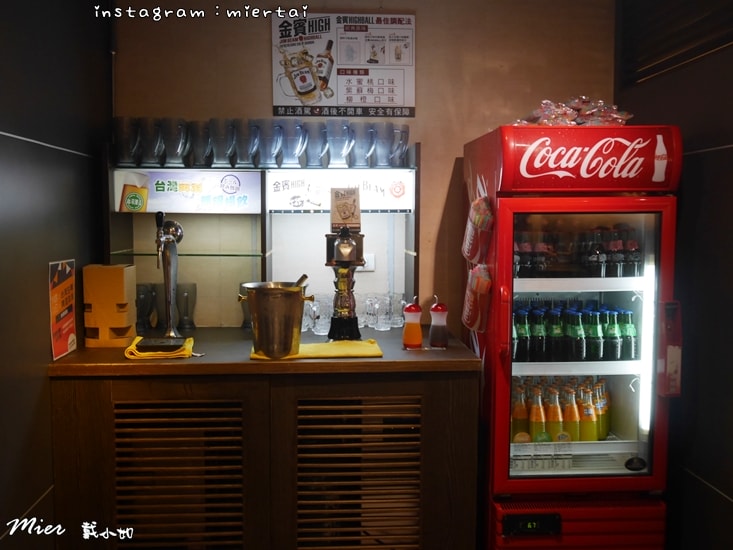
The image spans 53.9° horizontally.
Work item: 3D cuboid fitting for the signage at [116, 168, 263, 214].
[{"bbox_3d":[-0.648,-0.302,2.627,0.526,0.155,0.021,0,4,-3],"label":"signage"}]

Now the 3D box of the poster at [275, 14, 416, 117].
[{"bbox_3d":[-0.085,-0.828,2.840,0.563,0.403,0.013,0,4,-3],"label":"poster"}]

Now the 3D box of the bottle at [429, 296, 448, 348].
[{"bbox_3d":[0.252,0.158,2.474,0.064,0.176,0.064,0,4,0],"label":"bottle"}]

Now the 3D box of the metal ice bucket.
[{"bbox_3d":[-0.292,0.145,2.320,0.244,0.216,0.214,0,4,-3],"label":"metal ice bucket"}]

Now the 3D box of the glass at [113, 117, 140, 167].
[{"bbox_3d":[-0.852,-0.476,2.597,0.115,0.176,0.085,3,5,37],"label":"glass"}]

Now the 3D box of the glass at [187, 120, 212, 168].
[{"bbox_3d":[-0.607,-0.482,2.685,0.115,0.176,0.085,4,6,42],"label":"glass"}]

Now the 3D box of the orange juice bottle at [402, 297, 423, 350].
[{"bbox_3d":[0.157,0.161,2.437,0.067,0.177,0.067,1,4,5],"label":"orange juice bottle"}]

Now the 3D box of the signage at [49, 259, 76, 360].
[{"bbox_3d":[-0.963,0.107,2.297,0.011,0.302,0.216,0,4,-5],"label":"signage"}]

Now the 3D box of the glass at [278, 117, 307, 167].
[{"bbox_3d":[-0.266,-0.476,2.630,0.085,0.176,0.115,-3,6,-41],"label":"glass"}]

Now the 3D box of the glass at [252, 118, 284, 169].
[{"bbox_3d":[-0.348,-0.476,2.626,0.085,0.176,0.115,-4,6,-43],"label":"glass"}]

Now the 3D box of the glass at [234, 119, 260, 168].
[{"bbox_3d":[-0.431,-0.476,2.621,0.085,0.176,0.115,-4,6,-44],"label":"glass"}]

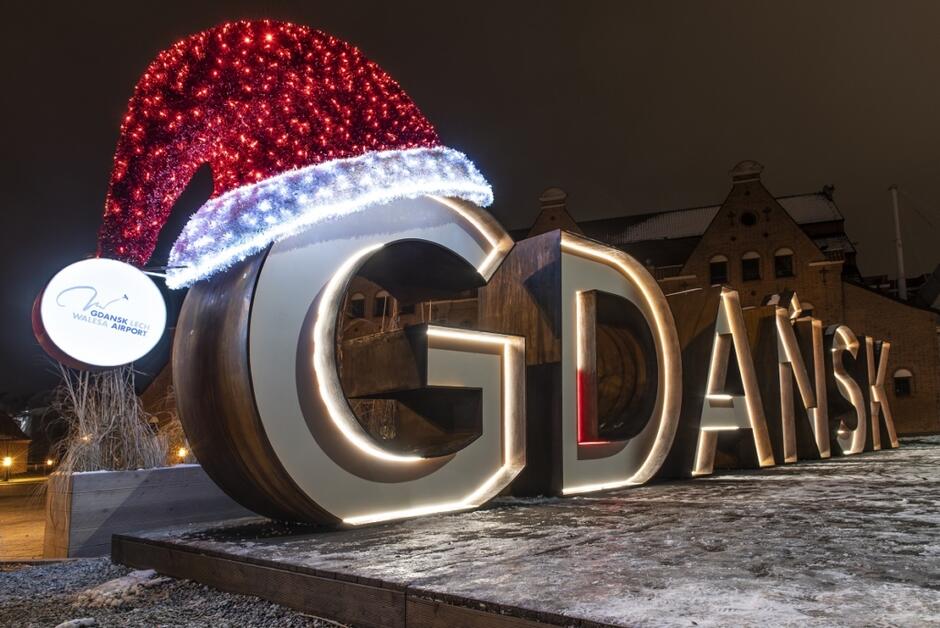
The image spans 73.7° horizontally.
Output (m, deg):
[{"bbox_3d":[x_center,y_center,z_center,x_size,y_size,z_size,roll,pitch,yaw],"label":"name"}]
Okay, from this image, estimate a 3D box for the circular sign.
[{"bbox_3d":[-2.300,0.008,3.927,0.660,0.660,0.200,14,-16,-39],"label":"circular sign"}]

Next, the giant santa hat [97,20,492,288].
[{"bbox_3d":[-1.265,-1.180,4.934,2.850,2.000,1.400,8,-12,-44],"label":"giant santa hat"}]

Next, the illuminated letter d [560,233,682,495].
[{"bbox_3d":[1.526,0.708,8.218,1.282,2.850,2.807,-8,-12,44],"label":"illuminated letter d"}]

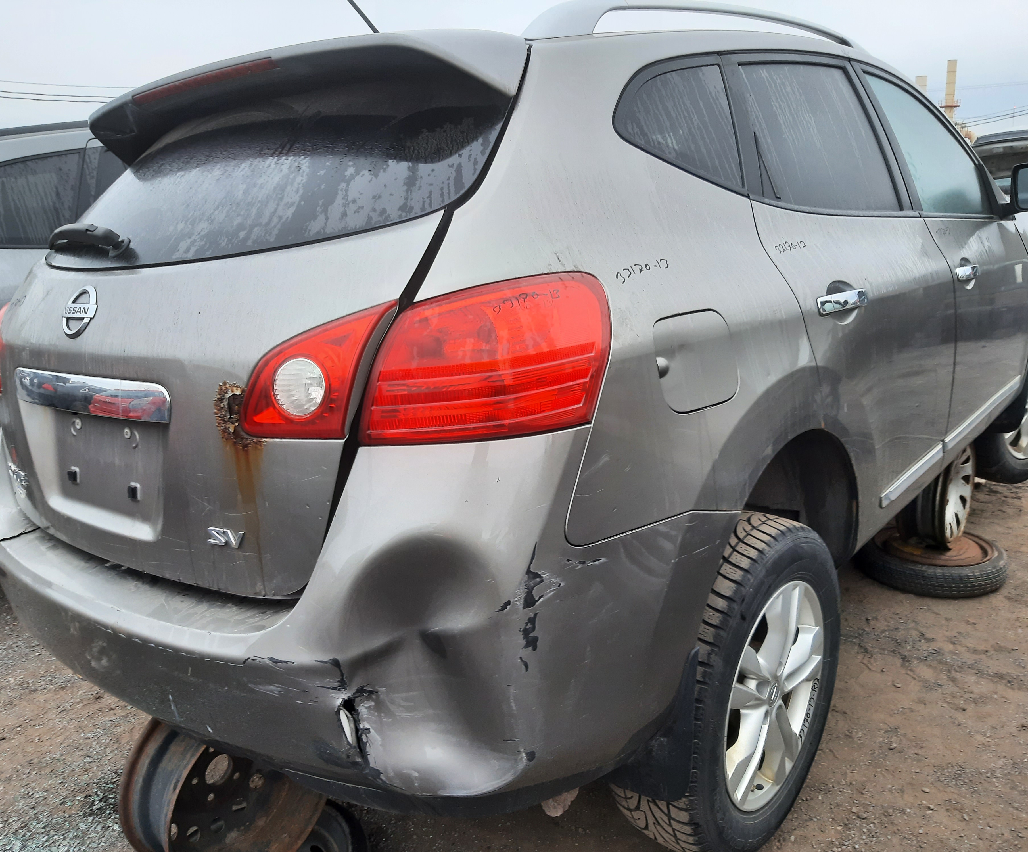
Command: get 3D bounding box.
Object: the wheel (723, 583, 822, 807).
[{"bbox_3d":[0.475,0.536,1.803,0.190,0.468,0.468,8,18,40],"label":"wheel"}]

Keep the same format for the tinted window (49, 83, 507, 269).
[{"bbox_3d":[-0.597,-0.418,1.581,1.340,0.120,0.450,7,60,40],"label":"tinted window"}]

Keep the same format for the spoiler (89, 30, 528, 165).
[{"bbox_3d":[-0.488,-0.623,1.679,1.270,0.160,0.330,7,18,40],"label":"spoiler"}]

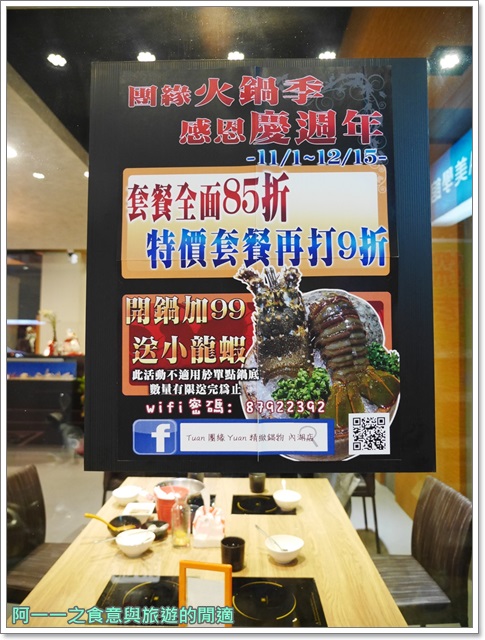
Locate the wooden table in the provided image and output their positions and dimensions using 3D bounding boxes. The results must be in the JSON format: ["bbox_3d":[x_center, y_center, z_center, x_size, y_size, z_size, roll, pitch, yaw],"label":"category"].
[{"bbox_3d":[-0.086,1.177,1.582,1.038,0.750,1.415,0,-2,1],"label":"wooden table"}]

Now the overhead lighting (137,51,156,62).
[{"bbox_3d":[-0.486,-1.343,2.257,0.100,0.040,0.100,0,-2,1],"label":"overhead lighting"}]

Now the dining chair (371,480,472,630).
[{"bbox_3d":[0.649,1.141,1.854,0.530,0.840,0.410,0,-2,1],"label":"dining chair"}]

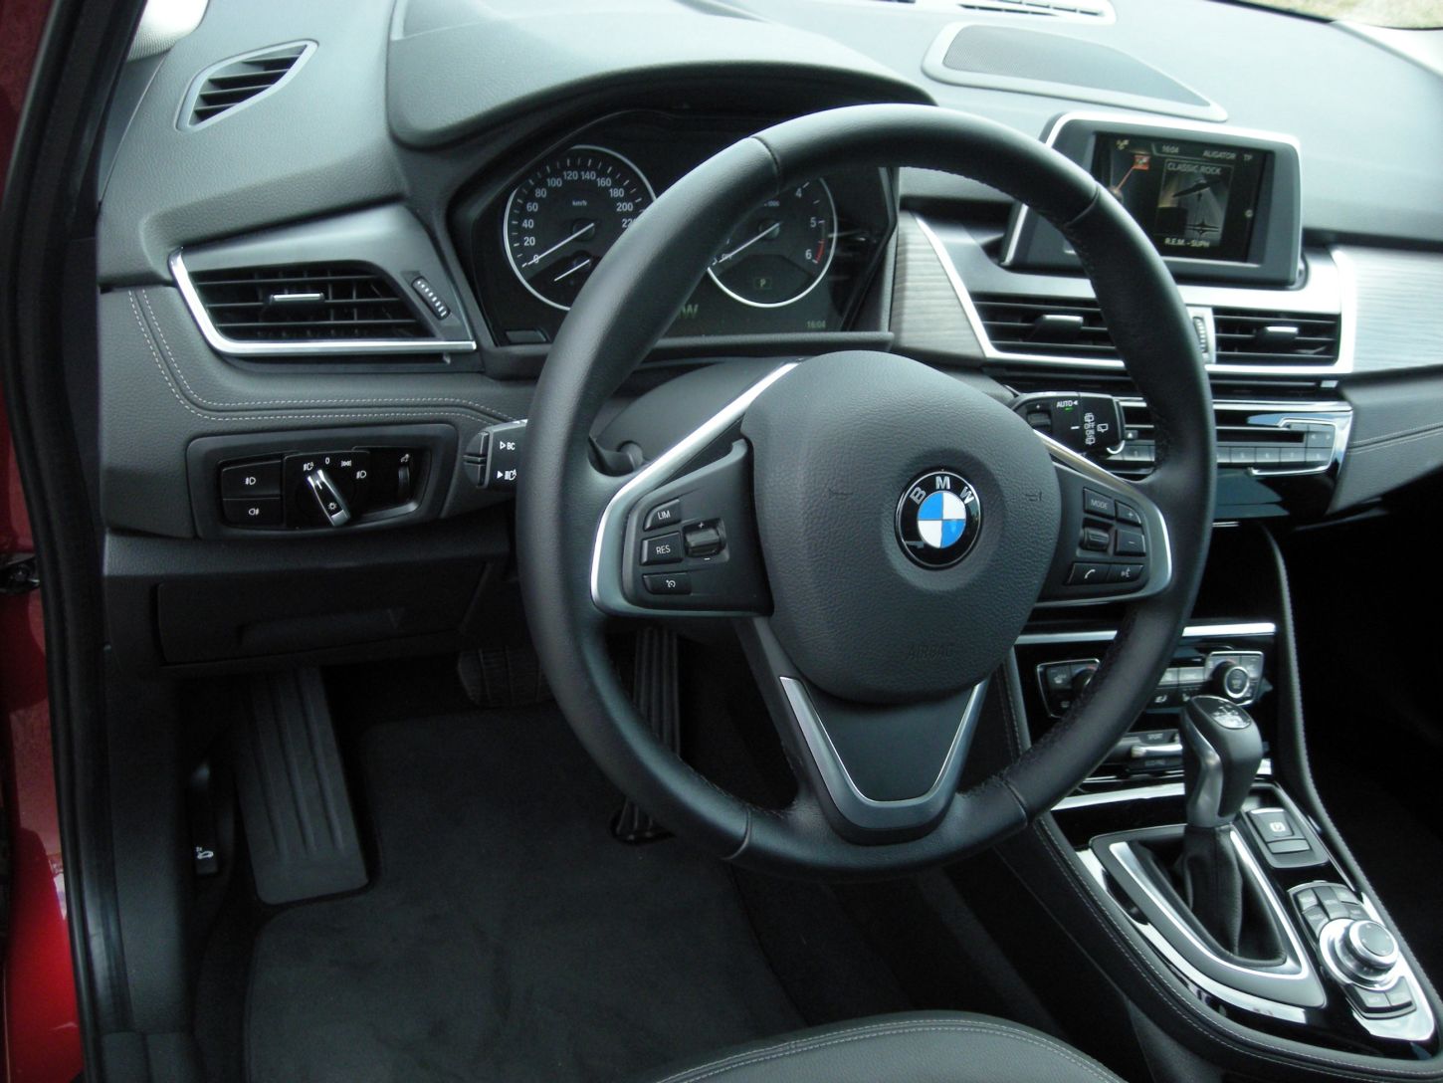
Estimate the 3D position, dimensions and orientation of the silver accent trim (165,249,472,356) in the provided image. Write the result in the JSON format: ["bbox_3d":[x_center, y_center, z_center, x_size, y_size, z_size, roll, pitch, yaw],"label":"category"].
[{"bbox_3d":[-0.216,-0.131,0.803,0.160,0.057,0.030,-5,16,-23],"label":"silver accent trim"}]

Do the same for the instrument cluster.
[{"bbox_3d":[-0.023,-0.196,0.910,0.285,0.139,0.060,-5,11,-23],"label":"instrument cluster"}]

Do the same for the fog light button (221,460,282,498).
[{"bbox_3d":[-0.261,-0.035,0.811,0.031,0.021,0.012,-5,21,-23],"label":"fog light button"}]

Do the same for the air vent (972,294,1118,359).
[{"bbox_3d":[0.231,-0.153,1.039,0.124,0.040,0.030,0,9,-16],"label":"air vent"}]

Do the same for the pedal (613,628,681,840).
[{"bbox_3d":[-0.072,0.179,1.388,0.054,0.202,0.035,2,5,-27],"label":"pedal"}]

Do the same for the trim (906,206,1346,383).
[{"bbox_3d":[0.301,-0.175,1.054,0.350,0.097,0.050,0,9,-16],"label":"trim"}]

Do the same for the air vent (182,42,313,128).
[{"bbox_3d":[-0.260,-0.249,0.805,0.080,0.020,0.062,-5,71,-23],"label":"air vent"}]

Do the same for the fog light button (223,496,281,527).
[{"bbox_3d":[-0.262,-0.018,0.817,0.031,0.019,0.012,-5,21,-23],"label":"fog light button"}]

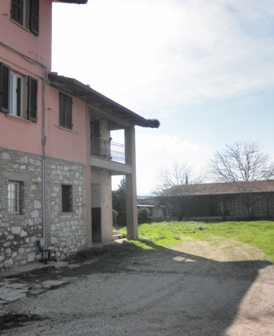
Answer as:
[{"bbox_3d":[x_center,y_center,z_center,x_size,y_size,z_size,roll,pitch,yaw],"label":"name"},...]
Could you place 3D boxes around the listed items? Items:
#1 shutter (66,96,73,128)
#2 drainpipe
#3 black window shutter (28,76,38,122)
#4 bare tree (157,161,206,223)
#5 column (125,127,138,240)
[{"bbox_3d":[-2.516,-2.046,13.489,0.060,1.290,0.400,-5,-7,23],"label":"shutter"},{"bbox_3d":[-3.007,-0.316,11.843,0.110,6.050,0.110,-5,-7,23],"label":"drainpipe"},{"bbox_3d":[-3.309,-2.189,11.565,0.060,1.420,0.430,-5,-7,23],"label":"black window shutter"},{"bbox_3d":[4.441,2.399,37.000,5.100,5.900,5.000,-3,-7,7],"label":"bare tree"},{"bbox_3d":[-0.297,0.775,18.523,0.380,5.700,0.410,-5,-7,23],"label":"column"}]

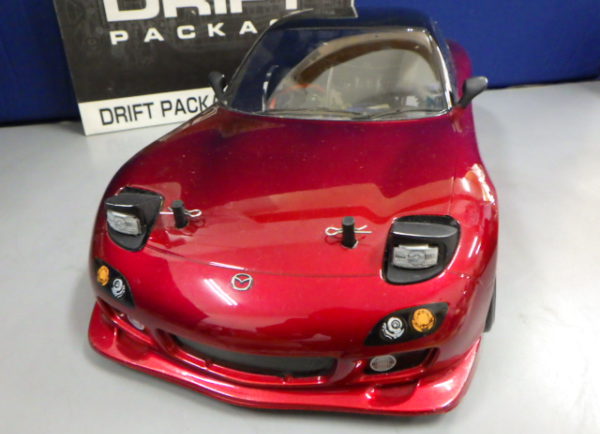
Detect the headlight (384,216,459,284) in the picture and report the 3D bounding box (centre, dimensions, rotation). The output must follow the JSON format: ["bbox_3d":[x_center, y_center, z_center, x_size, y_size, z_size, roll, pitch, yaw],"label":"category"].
[{"bbox_3d":[0.051,0.011,0.201,0.028,0.020,0.034,5,28,15],"label":"headlight"}]

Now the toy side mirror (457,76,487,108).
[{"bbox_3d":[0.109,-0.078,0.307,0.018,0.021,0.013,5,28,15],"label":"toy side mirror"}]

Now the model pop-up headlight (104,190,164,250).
[{"bbox_3d":[-0.080,-0.001,0.237,0.028,0.020,0.034,5,28,15],"label":"model pop-up headlight"}]

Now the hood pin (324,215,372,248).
[{"bbox_3d":[0.020,0.006,0.199,0.020,0.013,0.007,5,28,15],"label":"hood pin"}]

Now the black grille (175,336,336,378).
[{"bbox_3d":[-0.021,0.061,0.214,0.076,0.015,0.013,5,28,15],"label":"black grille"}]

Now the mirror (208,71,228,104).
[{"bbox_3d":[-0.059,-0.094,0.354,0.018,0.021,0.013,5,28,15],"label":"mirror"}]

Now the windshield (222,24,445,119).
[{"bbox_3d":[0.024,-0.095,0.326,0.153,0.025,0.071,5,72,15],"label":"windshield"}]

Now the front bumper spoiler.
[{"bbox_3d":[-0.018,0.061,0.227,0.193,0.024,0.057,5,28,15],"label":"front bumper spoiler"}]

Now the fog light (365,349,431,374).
[{"bbox_3d":[0.040,0.060,0.203,0.027,0.009,0.007,-3,26,-1],"label":"fog light"}]

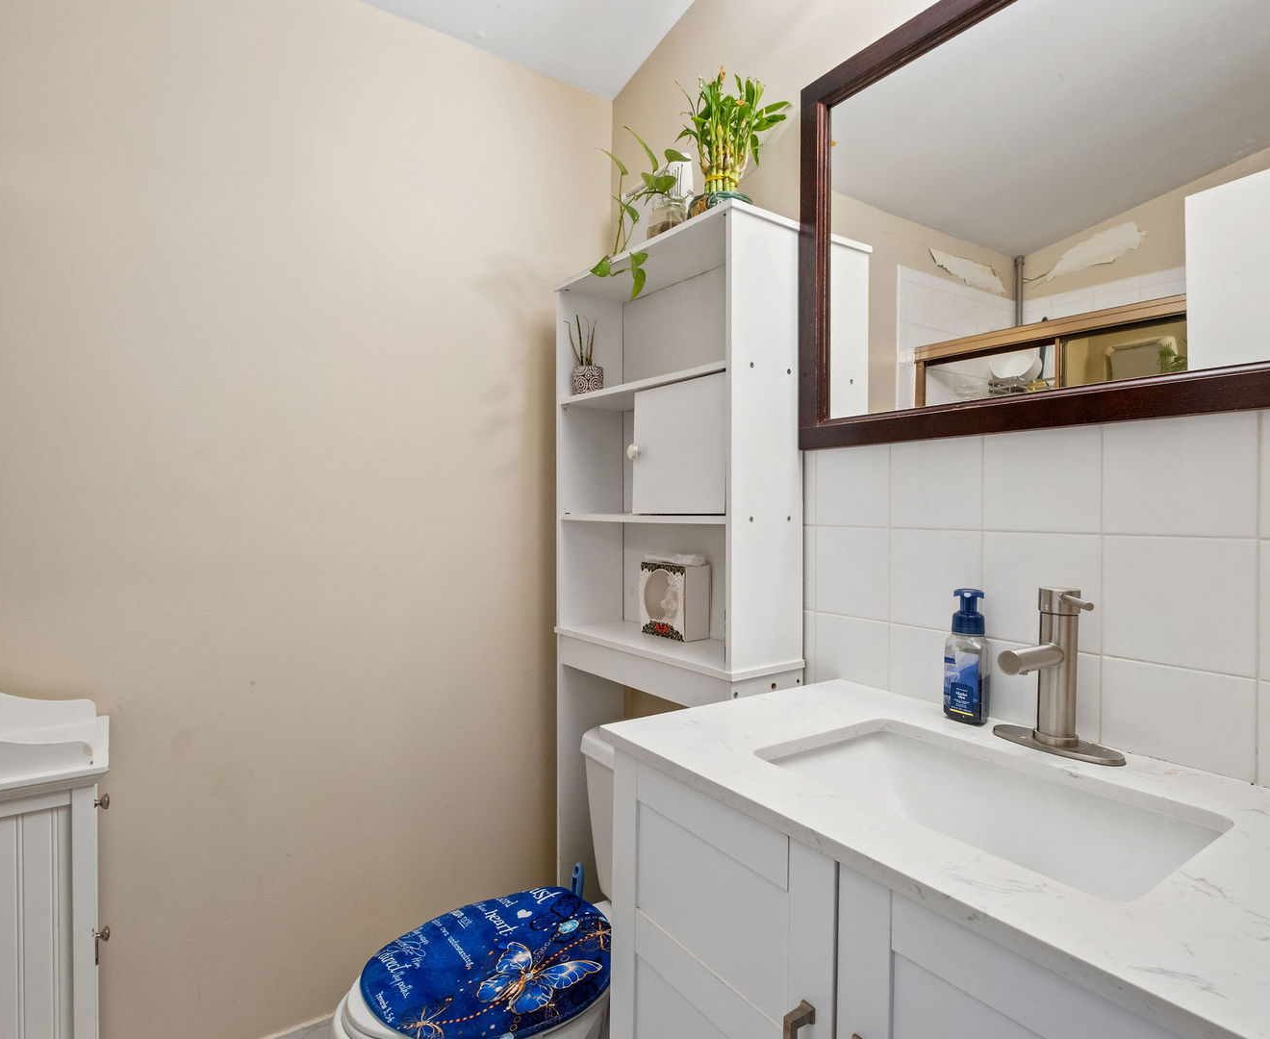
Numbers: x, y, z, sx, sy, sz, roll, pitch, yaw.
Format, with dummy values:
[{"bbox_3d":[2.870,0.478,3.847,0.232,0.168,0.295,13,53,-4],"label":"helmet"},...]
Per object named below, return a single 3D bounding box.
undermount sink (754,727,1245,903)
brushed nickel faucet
[{"bbox_3d":[0.368,0.369,0.725,0.265,0.150,0.410,0,1,-36],"label":"undermount sink"},{"bbox_3d":[0.503,0.192,0.805,0.165,0.203,0.148,0,1,-36],"label":"brushed nickel faucet"}]

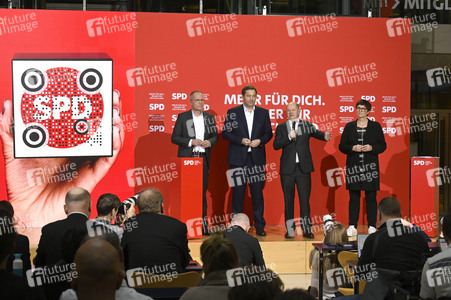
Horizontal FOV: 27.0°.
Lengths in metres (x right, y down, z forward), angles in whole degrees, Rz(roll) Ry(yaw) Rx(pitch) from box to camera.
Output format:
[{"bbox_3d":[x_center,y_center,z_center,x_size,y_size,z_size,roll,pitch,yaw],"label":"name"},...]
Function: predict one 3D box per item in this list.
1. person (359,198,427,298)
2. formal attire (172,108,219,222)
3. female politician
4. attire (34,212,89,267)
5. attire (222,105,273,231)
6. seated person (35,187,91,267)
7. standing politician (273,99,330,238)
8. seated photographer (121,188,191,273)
[{"bbox_3d":[1.292,0.950,7.200,0.600,1.220,0.780,0,0,-7],"label":"person"},{"bbox_3d":[-0.400,0.250,12.100,0.600,1.500,0.380,0,1,-16],"label":"formal attire"},{"bbox_3d":[1.770,0.230,12.050,0.600,1.730,0.400,0,1,7],"label":"female politician"},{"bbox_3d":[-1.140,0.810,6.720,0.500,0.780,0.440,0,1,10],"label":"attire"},{"bbox_3d":[0.284,0.234,11.900,0.620,1.610,0.380,0,0,-7],"label":"attire"},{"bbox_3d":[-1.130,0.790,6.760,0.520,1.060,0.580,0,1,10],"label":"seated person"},{"bbox_3d":[0.959,0.257,11.750,0.710,1.690,0.450,0,0,-3],"label":"standing politician"},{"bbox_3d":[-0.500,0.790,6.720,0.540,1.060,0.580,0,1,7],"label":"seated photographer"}]

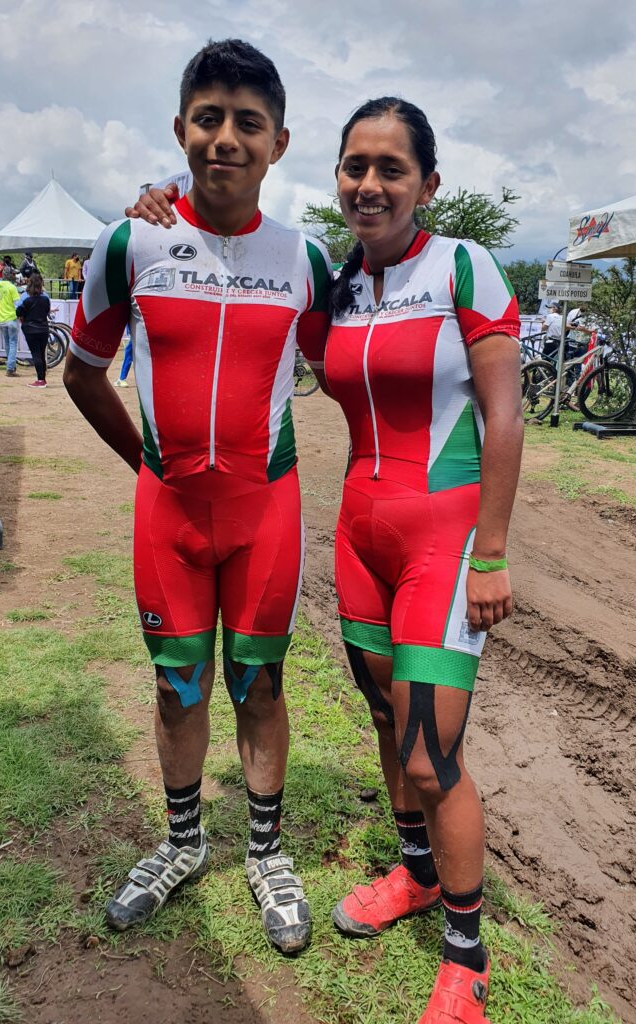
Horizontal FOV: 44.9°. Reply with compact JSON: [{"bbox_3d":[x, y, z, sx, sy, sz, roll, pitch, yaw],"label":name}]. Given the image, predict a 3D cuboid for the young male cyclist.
[{"bbox_3d":[-0.211,0.033,1.495,0.570,1.710,0.380,0,15,-7],"label":"young male cyclist"}]

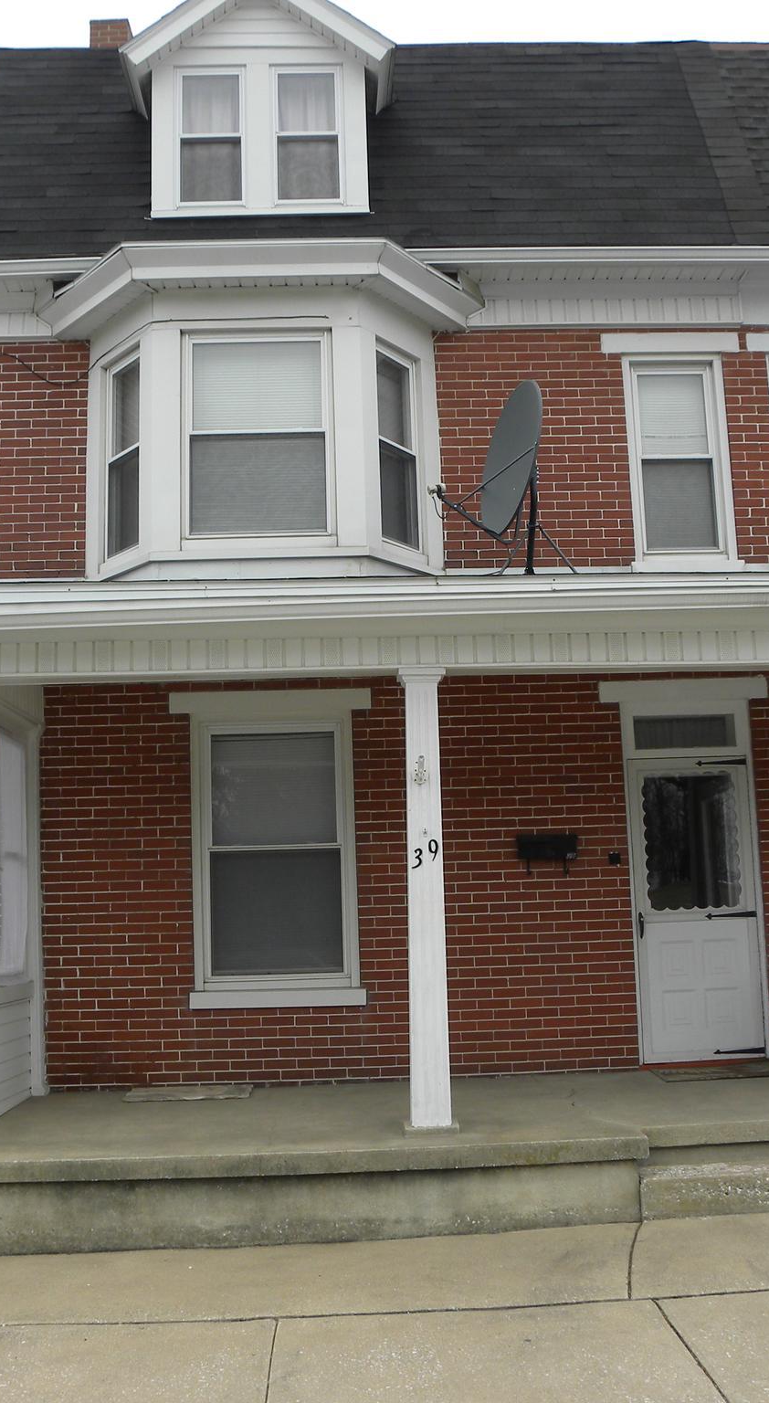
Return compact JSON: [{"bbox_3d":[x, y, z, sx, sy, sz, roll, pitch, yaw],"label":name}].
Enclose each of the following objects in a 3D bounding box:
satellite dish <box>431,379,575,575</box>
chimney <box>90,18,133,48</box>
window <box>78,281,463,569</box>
[{"bbox_3d":[0.721,-1.407,8.748,0.909,1.265,0.909,1,-9,-18],"label":"satellite dish"},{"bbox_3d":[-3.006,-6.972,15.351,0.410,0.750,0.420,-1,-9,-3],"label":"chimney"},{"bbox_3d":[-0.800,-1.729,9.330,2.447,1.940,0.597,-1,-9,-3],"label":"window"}]

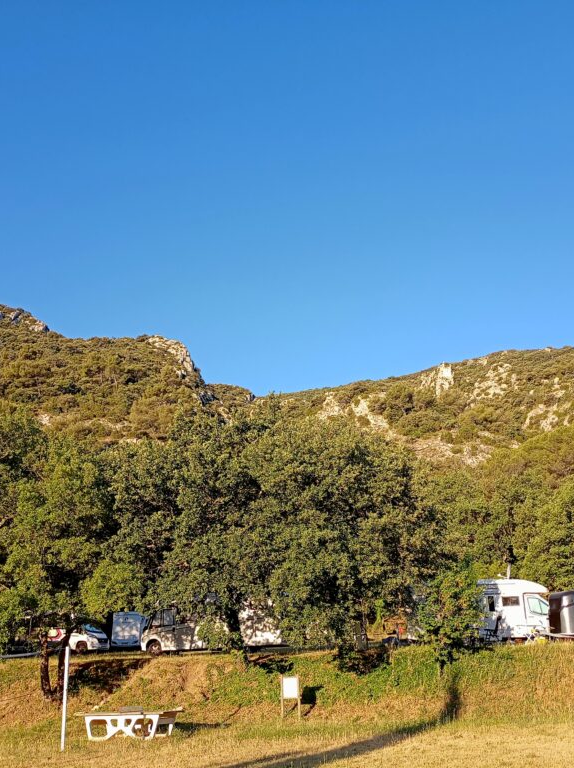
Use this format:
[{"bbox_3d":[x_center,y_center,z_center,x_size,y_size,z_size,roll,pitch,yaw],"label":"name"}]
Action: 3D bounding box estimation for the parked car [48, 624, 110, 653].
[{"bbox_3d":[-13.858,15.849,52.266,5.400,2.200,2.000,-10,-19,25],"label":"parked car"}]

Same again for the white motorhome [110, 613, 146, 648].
[{"bbox_3d":[-11.184,19.311,65.066,2.300,2.850,6.800,-5,-16,13],"label":"white motorhome"}]

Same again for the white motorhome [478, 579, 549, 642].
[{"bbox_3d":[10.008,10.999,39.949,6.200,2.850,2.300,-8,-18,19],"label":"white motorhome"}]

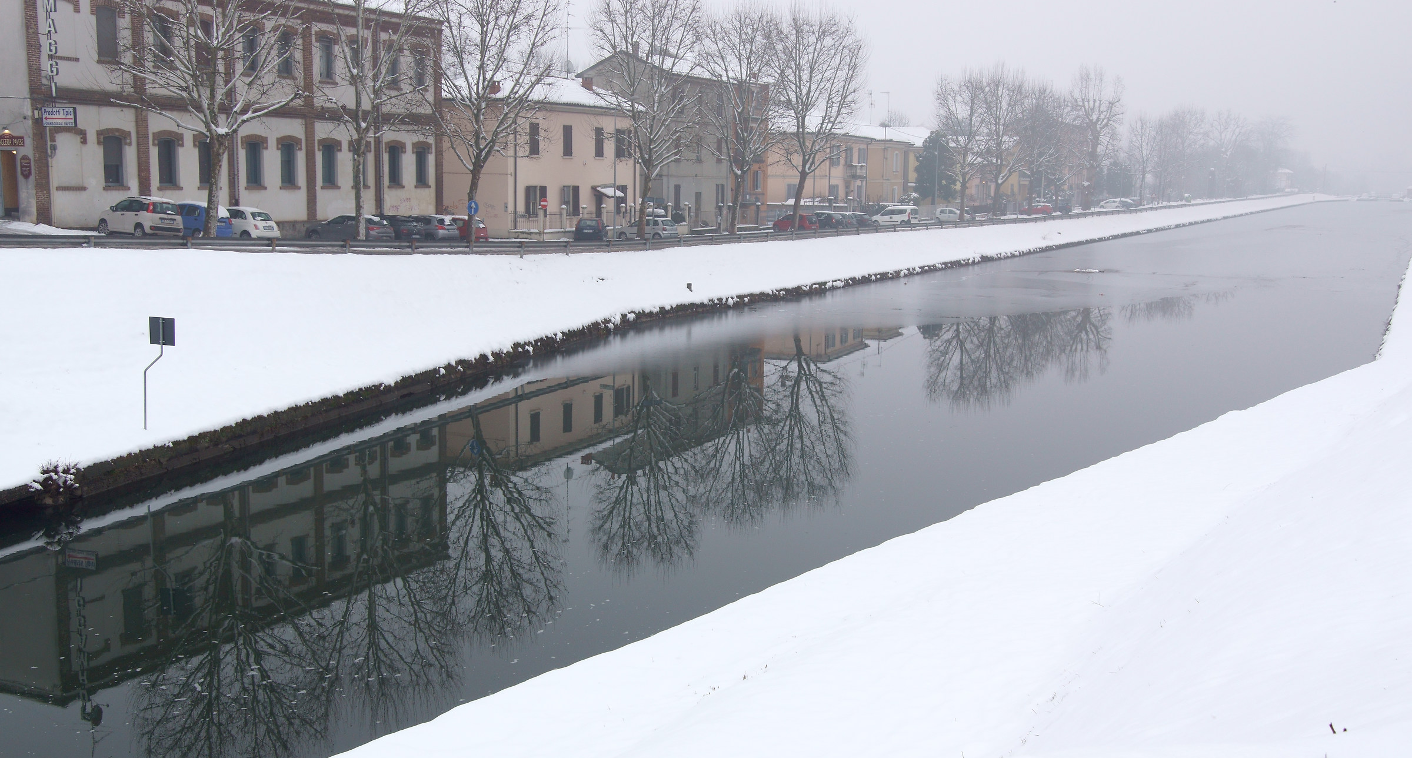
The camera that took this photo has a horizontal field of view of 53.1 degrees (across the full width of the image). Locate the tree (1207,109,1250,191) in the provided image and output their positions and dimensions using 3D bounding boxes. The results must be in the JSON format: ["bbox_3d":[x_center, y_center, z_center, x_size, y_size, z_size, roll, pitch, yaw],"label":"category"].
[{"bbox_3d":[123.934,-52.949,335.000,9.800,21.200,9.800,4,9,20],"label":"tree"}]

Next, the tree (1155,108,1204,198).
[{"bbox_3d":[94.632,-44.670,282.000,10.000,19.300,10.000,4,9,18],"label":"tree"}]

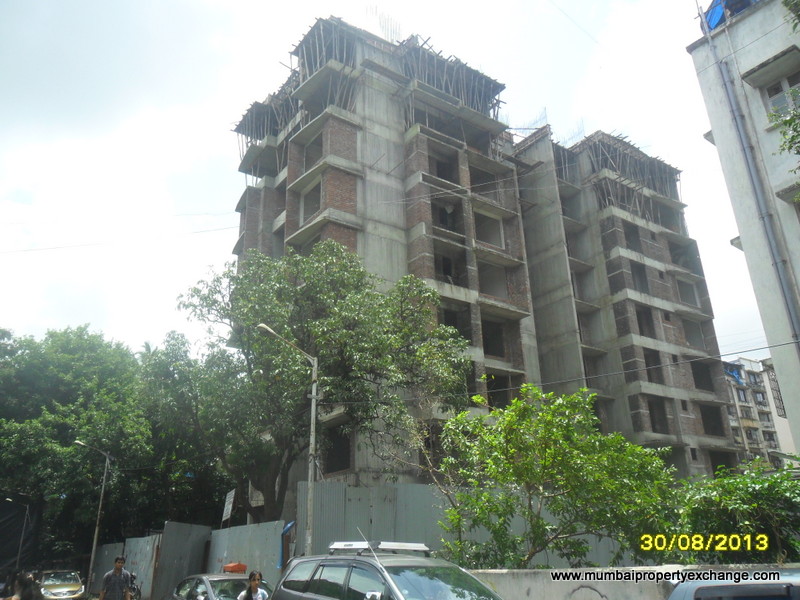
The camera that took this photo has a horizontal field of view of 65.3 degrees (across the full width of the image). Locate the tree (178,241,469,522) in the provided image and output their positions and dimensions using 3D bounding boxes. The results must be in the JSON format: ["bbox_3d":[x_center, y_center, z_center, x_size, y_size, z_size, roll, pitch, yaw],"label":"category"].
[{"bbox_3d":[-2.594,3.623,21.009,10.300,12.600,9.000,1,-22,-7],"label":"tree"}]

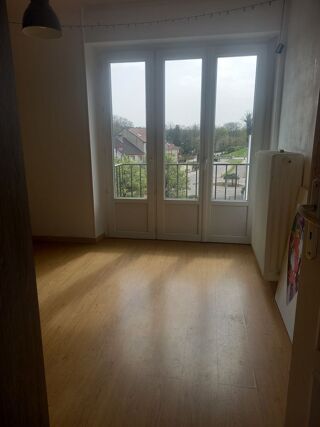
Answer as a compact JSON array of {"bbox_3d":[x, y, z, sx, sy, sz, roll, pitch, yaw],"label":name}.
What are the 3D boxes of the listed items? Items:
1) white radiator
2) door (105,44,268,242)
[{"bbox_3d":[1.103,-0.035,3.013,0.237,1.069,0.910,2,13,9],"label":"white radiator"},{"bbox_3d":[0.234,-0.744,3.674,1.865,2.227,0.089,2,13,9],"label":"door"}]

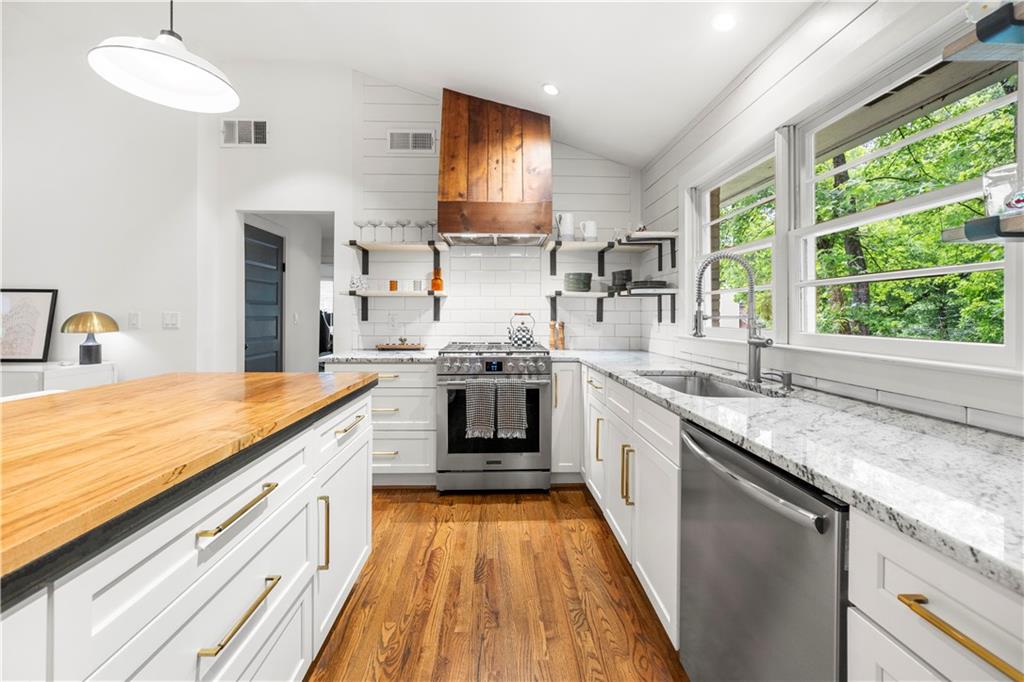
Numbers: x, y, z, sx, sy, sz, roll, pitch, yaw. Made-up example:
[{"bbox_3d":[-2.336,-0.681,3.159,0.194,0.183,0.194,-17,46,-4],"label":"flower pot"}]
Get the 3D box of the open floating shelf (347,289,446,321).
[{"bbox_3d":[-0.886,-0.271,3.112,0.765,0.235,0.270,0,2,-3],"label":"open floating shelf"}]

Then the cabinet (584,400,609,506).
[{"bbox_3d":[0.785,0.627,2.357,0.580,0.620,0.390,0,2,-3],"label":"cabinet"}]

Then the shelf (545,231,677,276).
[{"bbox_3d":[0.688,-0.629,2.976,0.795,0.235,0.680,0,2,-3],"label":"shelf"}]

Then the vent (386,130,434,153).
[{"bbox_3d":[-0.830,-1.655,3.290,0.400,0.200,0.030,0,3,-2],"label":"vent"}]

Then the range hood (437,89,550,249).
[{"bbox_3d":[-0.128,-1.385,3.060,0.810,1.220,0.540,0,3,-2],"label":"range hood"}]

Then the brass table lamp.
[{"bbox_3d":[-3.030,-0.020,2.870,0.300,0.380,0.300,0,3,-2],"label":"brass table lamp"}]

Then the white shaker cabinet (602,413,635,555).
[{"bbox_3d":[0.790,0.655,1.890,0.580,0.580,0.440,0,3,-2],"label":"white shaker cabinet"}]

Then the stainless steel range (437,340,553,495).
[{"bbox_3d":[-0.132,0.525,2.970,0.760,0.930,0.710,0,3,-2],"label":"stainless steel range"}]

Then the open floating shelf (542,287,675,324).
[{"bbox_3d":[0.690,-0.250,3.030,0.830,0.220,0.680,0,3,-2],"label":"open floating shelf"}]

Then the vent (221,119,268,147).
[{"bbox_3d":[-2.180,-1.700,3.245,0.400,0.235,0.030,0,3,-2],"label":"vent"}]

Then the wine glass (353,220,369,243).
[{"bbox_3d":[-1.170,-0.837,3.085,0.108,0.178,0.108,0,2,-3],"label":"wine glass"}]

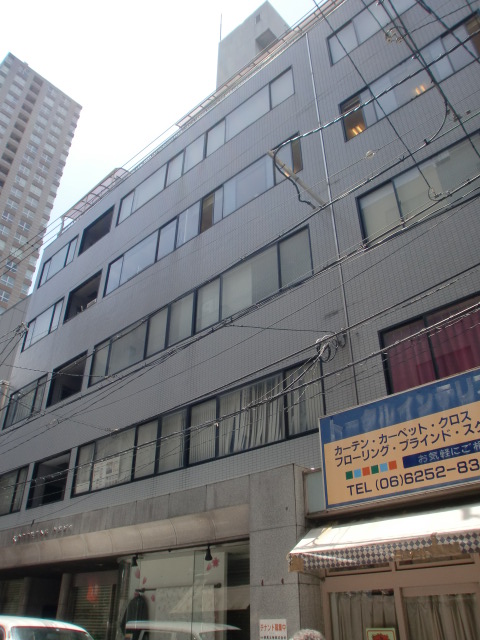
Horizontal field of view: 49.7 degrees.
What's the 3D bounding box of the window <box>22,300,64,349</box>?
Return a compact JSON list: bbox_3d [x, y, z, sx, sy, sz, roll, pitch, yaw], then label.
[{"bbox_3d":[-7.710,0.247,20.305,2.880,1.420,0.130,-26,-40,35],"label":"window"}]

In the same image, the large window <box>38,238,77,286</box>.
[{"bbox_3d":[-7.704,-2.416,22.008,2.880,1.440,0.130,-26,-40,35],"label":"large window"}]

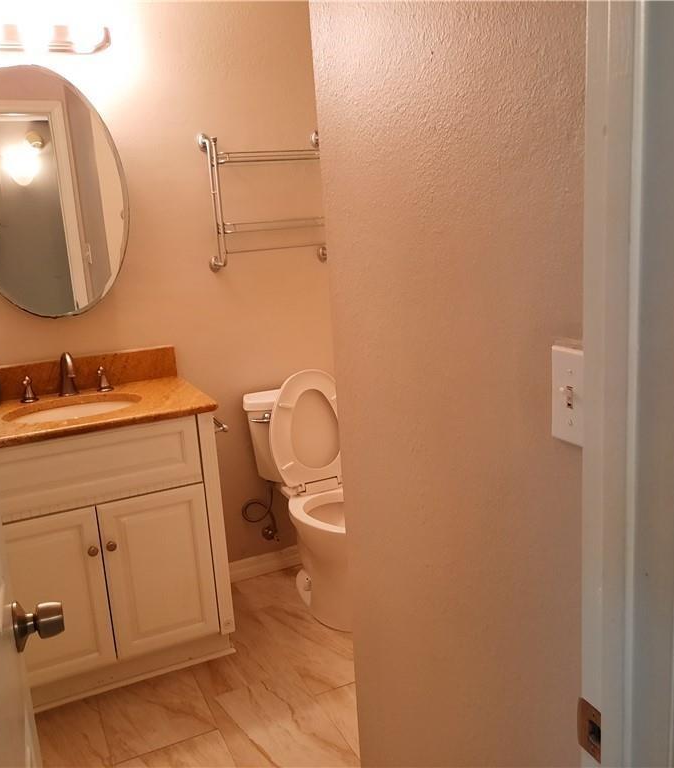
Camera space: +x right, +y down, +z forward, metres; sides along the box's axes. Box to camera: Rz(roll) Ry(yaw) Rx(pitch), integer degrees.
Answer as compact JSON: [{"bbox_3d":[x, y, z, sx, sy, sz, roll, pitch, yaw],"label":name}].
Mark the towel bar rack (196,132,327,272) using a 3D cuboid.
[{"bbox_3d":[-0.243,-0.691,2.779,0.494,0.498,0.130,-9,14,-24],"label":"towel bar rack"}]

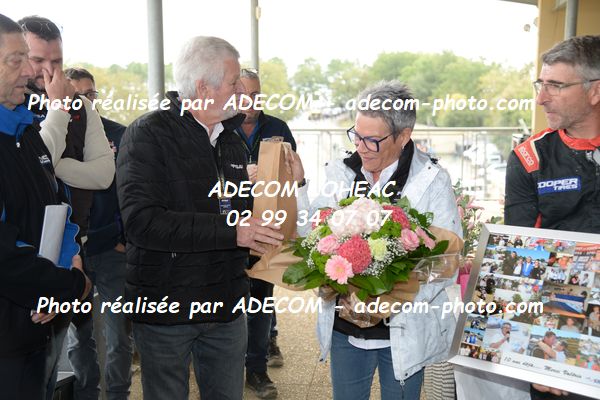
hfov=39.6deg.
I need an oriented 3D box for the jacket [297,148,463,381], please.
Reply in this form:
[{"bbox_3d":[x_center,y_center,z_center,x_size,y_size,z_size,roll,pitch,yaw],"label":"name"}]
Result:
[{"bbox_3d":[0.232,0.175,2.400,0.500,0.660,0.380,3,8,22],"label":"jacket"}]

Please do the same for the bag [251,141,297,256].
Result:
[{"bbox_3d":[-0.071,-0.003,2.320,0.100,0.330,0.085,7,8,38],"label":"bag"}]

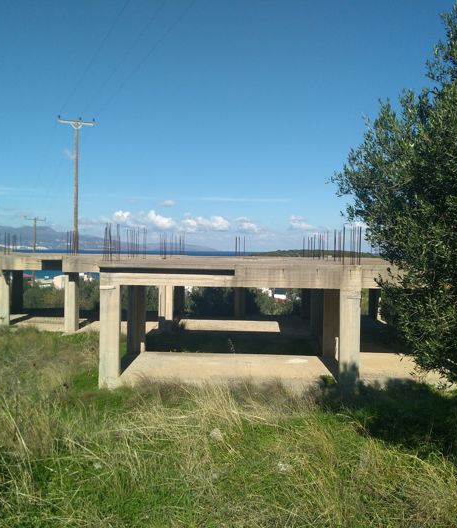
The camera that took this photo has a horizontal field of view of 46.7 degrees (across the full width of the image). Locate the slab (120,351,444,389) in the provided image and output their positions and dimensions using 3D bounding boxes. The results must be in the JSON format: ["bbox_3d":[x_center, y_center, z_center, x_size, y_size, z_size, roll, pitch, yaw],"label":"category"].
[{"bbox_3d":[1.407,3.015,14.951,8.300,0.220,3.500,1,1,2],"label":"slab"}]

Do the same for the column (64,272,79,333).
[{"bbox_3d":[-6.110,1.449,20.737,0.420,2.420,0.440,1,1,2],"label":"column"}]

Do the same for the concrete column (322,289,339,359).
[{"bbox_3d":[3.317,1.657,16.792,0.450,2.450,0.450,1,1,2],"label":"concrete column"}]

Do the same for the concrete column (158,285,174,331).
[{"bbox_3d":[-2.446,1.477,20.942,0.480,2.450,0.450,1,1,2],"label":"concrete column"}]

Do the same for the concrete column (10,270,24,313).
[{"bbox_3d":[-10.601,1.242,26.589,0.440,2.420,0.440,1,1,2],"label":"concrete column"}]

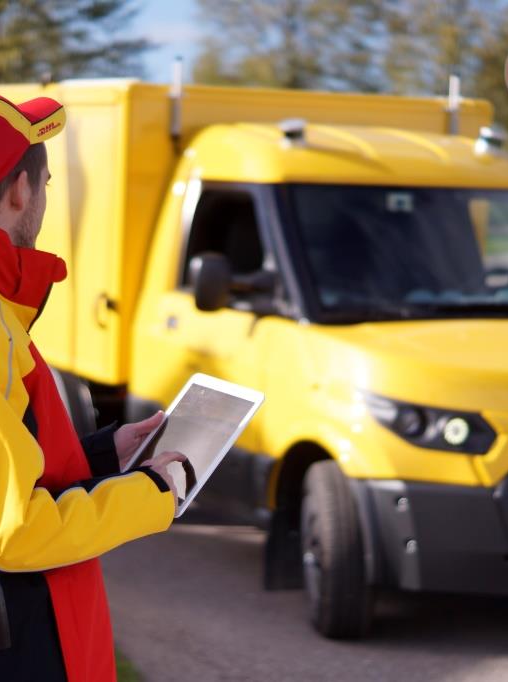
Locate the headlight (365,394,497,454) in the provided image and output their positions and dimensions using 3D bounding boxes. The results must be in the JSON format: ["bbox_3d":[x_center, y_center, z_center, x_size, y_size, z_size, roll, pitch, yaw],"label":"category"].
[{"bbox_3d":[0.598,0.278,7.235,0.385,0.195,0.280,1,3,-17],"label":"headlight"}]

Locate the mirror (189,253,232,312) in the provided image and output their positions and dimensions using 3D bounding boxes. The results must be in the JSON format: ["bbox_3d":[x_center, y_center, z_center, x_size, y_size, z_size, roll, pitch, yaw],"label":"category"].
[{"bbox_3d":[-0.160,-0.217,7.919,0.135,0.210,0.100,0,4,-25],"label":"mirror"}]

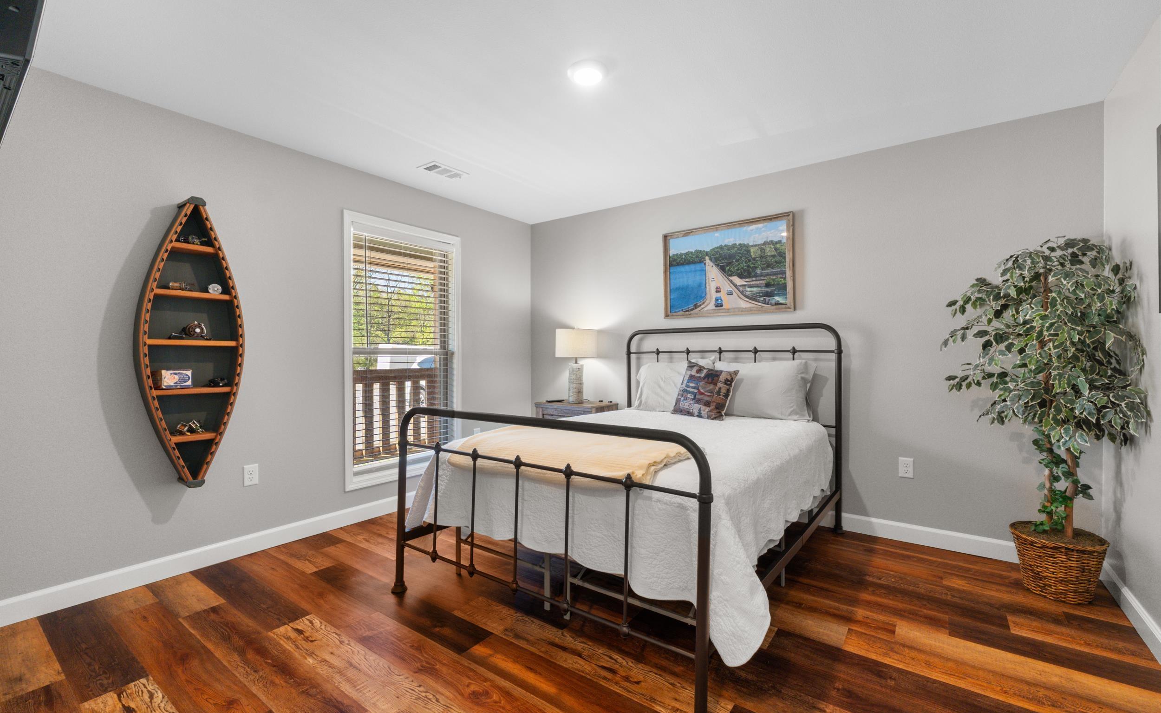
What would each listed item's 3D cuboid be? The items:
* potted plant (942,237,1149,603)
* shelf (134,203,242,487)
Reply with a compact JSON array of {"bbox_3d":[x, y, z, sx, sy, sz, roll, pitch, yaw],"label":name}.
[{"bbox_3d":[2.170,0.281,2.354,0.680,1.712,0.740,0,0,36],"label":"potted plant"},{"bbox_3d":[-2.039,-0.072,2.533,0.160,1.495,0.440,0,0,36],"label":"shelf"}]

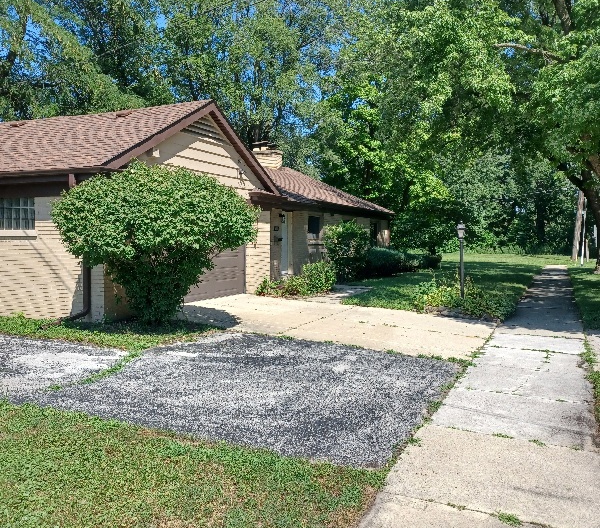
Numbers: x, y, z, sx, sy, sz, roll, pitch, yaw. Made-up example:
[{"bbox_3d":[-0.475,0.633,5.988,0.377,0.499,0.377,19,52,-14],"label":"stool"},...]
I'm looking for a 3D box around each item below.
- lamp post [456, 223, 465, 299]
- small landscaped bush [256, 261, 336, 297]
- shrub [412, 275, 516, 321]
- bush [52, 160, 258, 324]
[{"bbox_3d":[3.578,-0.057,12.807,0.200,1.740,0.200,0,2,0],"label":"lamp post"},{"bbox_3d":[-0.071,0.332,13.622,1.650,0.840,0.850,1,2,25],"label":"small landscaped bush"},{"bbox_3d":[3.200,0.605,11.181,1.600,0.660,1.700,1,2,25],"label":"shrub"},{"bbox_3d":[-2.326,-0.339,9.294,3.150,2.620,2.850,-1,2,-14],"label":"bush"}]

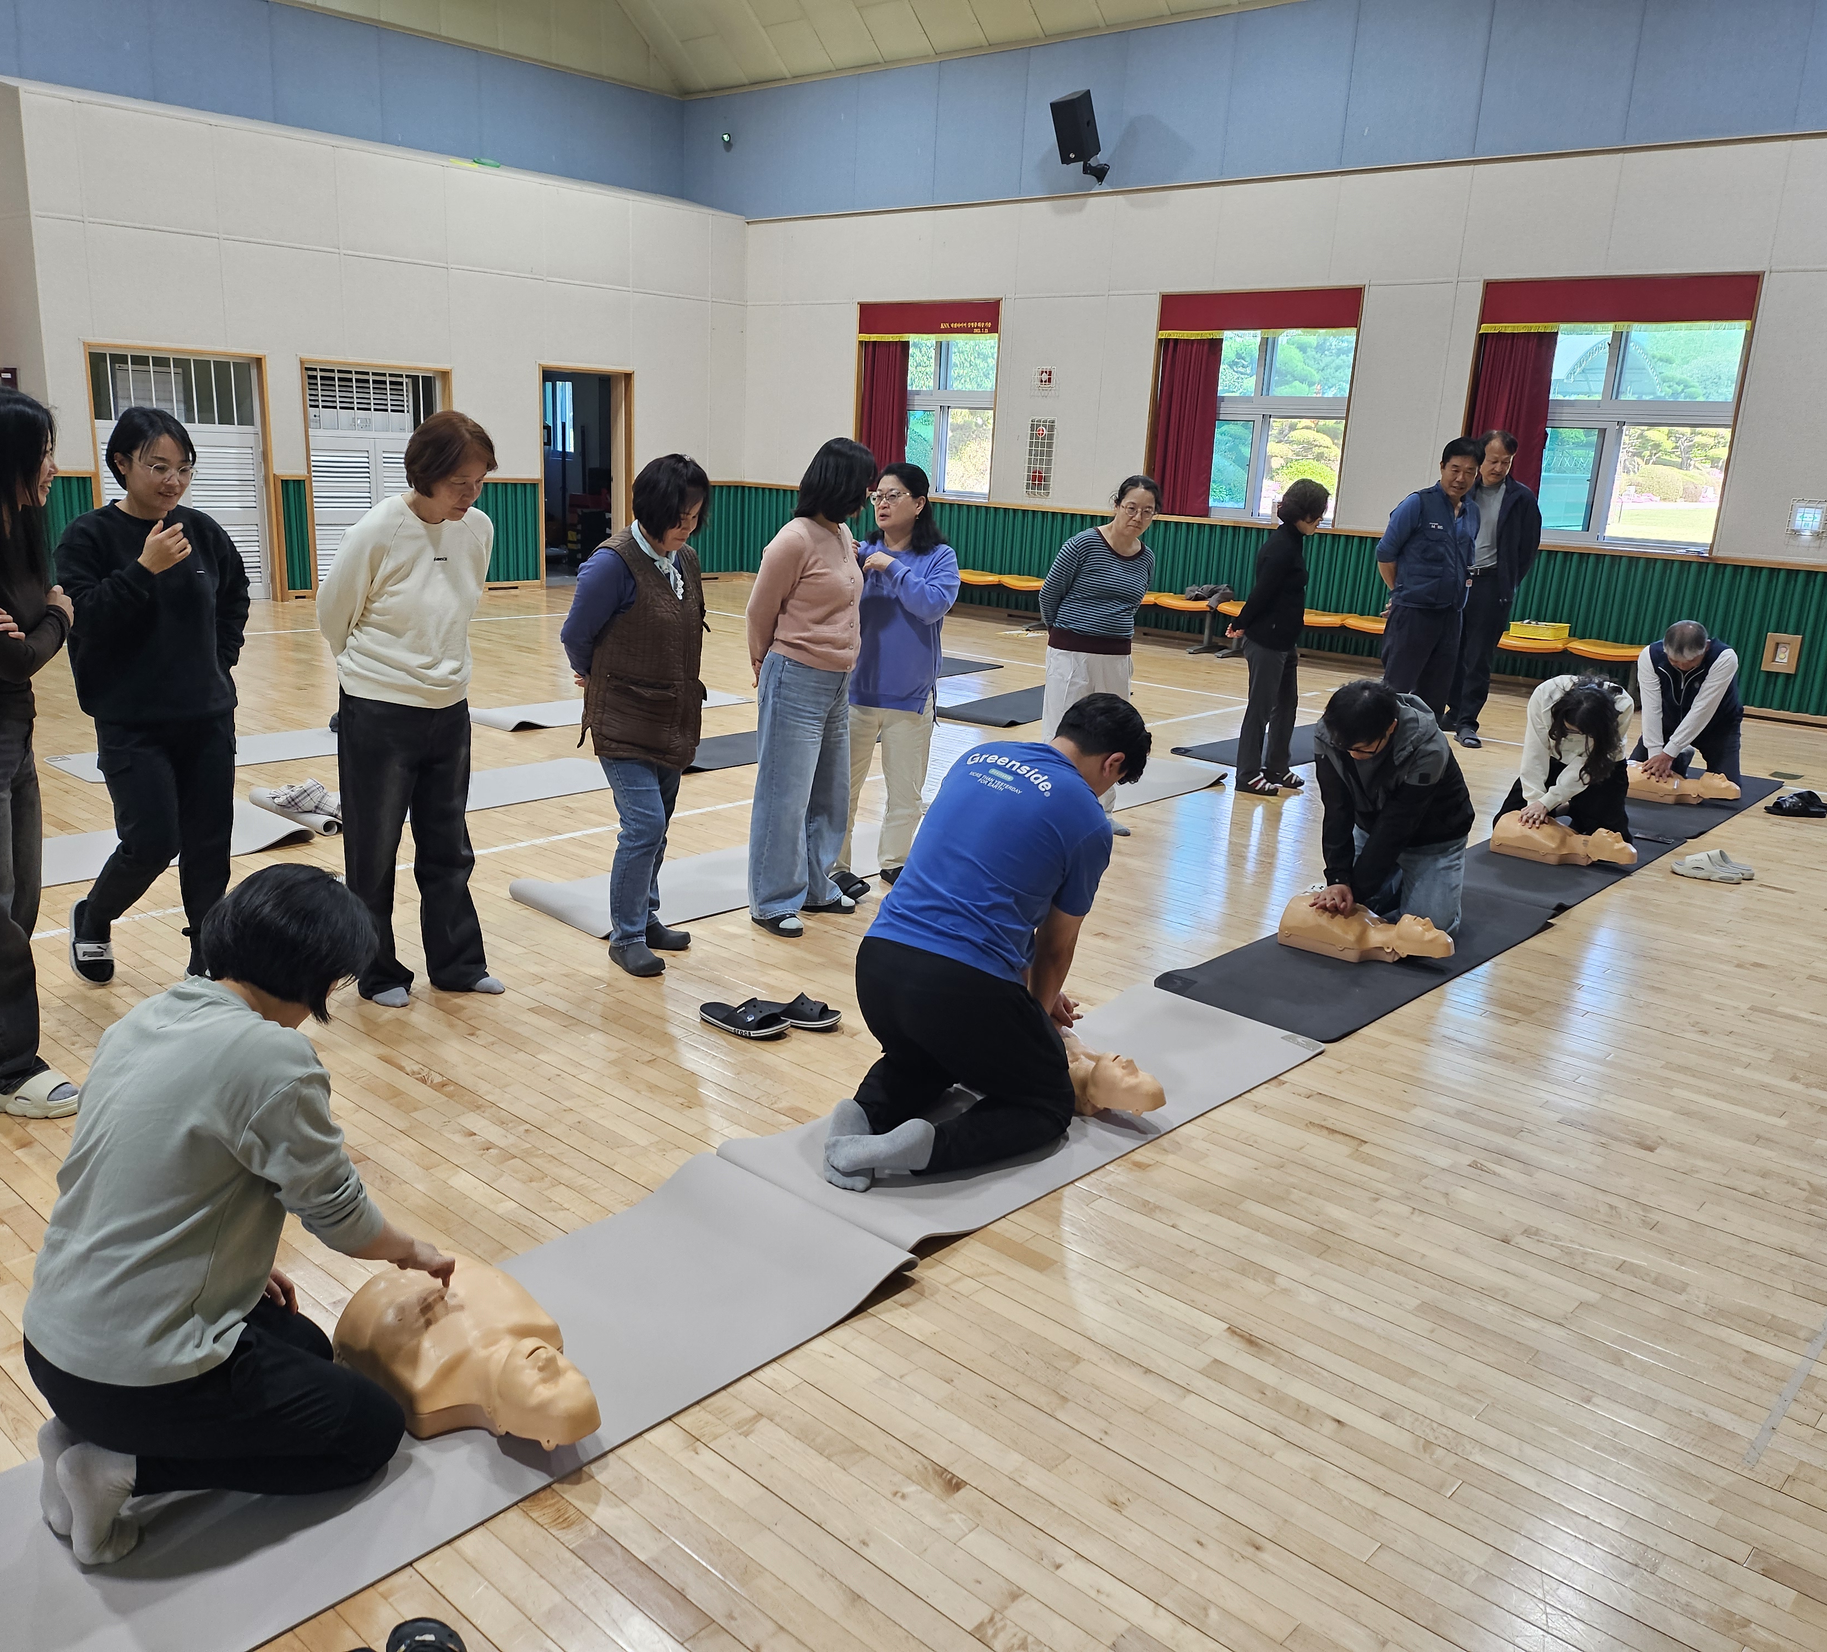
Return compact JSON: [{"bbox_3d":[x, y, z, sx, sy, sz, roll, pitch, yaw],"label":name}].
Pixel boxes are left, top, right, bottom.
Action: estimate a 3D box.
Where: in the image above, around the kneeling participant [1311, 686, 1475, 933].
[{"bbox_3d":[1.690,-0.078,5.354,0.540,0.930,0.860,12,17,30],"label":"kneeling participant"}]

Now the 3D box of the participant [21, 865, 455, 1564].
[{"bbox_3d":[-1.003,0.551,2.327,0.670,0.960,0.460,-11,20,-43],"label":"participant"}]

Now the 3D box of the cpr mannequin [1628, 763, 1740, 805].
[{"bbox_3d":[3.906,-0.209,7.721,0.545,0.170,0.320,14,18,38],"label":"cpr mannequin"}]

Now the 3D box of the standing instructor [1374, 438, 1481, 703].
[{"bbox_3d":[2.926,-1.289,8.627,0.560,1.750,0.380,-2,16,-20],"label":"standing instructor"}]

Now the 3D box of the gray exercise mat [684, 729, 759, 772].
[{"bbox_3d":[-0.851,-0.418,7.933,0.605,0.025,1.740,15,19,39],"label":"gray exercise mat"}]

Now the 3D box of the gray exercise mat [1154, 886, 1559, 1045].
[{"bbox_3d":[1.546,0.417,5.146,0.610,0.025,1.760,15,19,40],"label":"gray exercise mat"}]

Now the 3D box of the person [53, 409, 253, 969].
[{"bbox_3d":[-2.110,-0.343,4.237,0.530,1.610,0.420,-8,18,-36],"label":"person"}]

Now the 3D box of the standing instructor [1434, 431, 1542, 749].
[{"bbox_3d":[3.383,-1.426,9.152,0.520,1.800,0.420,9,15,22],"label":"standing instructor"}]

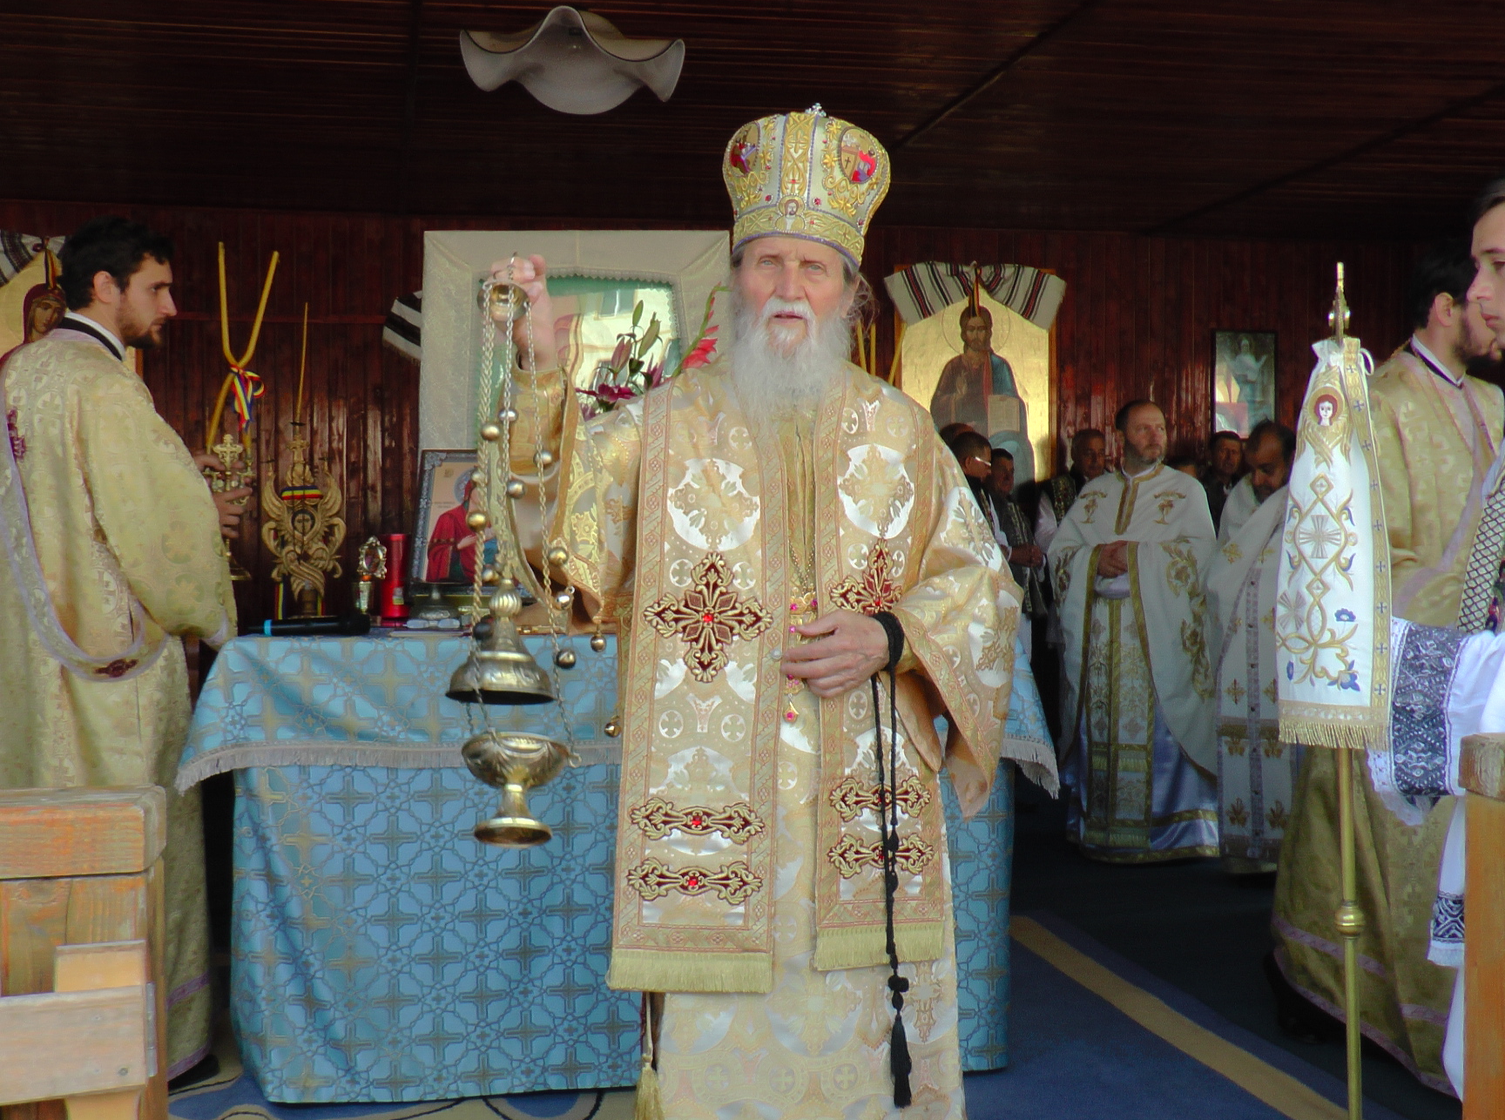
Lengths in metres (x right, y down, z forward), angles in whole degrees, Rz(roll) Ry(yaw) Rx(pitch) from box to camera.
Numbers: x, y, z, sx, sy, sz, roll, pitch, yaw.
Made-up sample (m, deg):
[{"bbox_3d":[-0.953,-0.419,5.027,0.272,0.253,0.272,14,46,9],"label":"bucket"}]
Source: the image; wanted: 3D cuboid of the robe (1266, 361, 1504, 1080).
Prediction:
[{"bbox_3d":[1.420,0.292,3.320,0.600,1.430,0.540,0,0,-30],"label":"robe"}]

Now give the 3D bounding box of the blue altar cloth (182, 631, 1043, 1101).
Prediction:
[{"bbox_3d":[-0.270,0.595,3.650,1.660,0.920,0.850,0,0,-9],"label":"blue altar cloth"}]

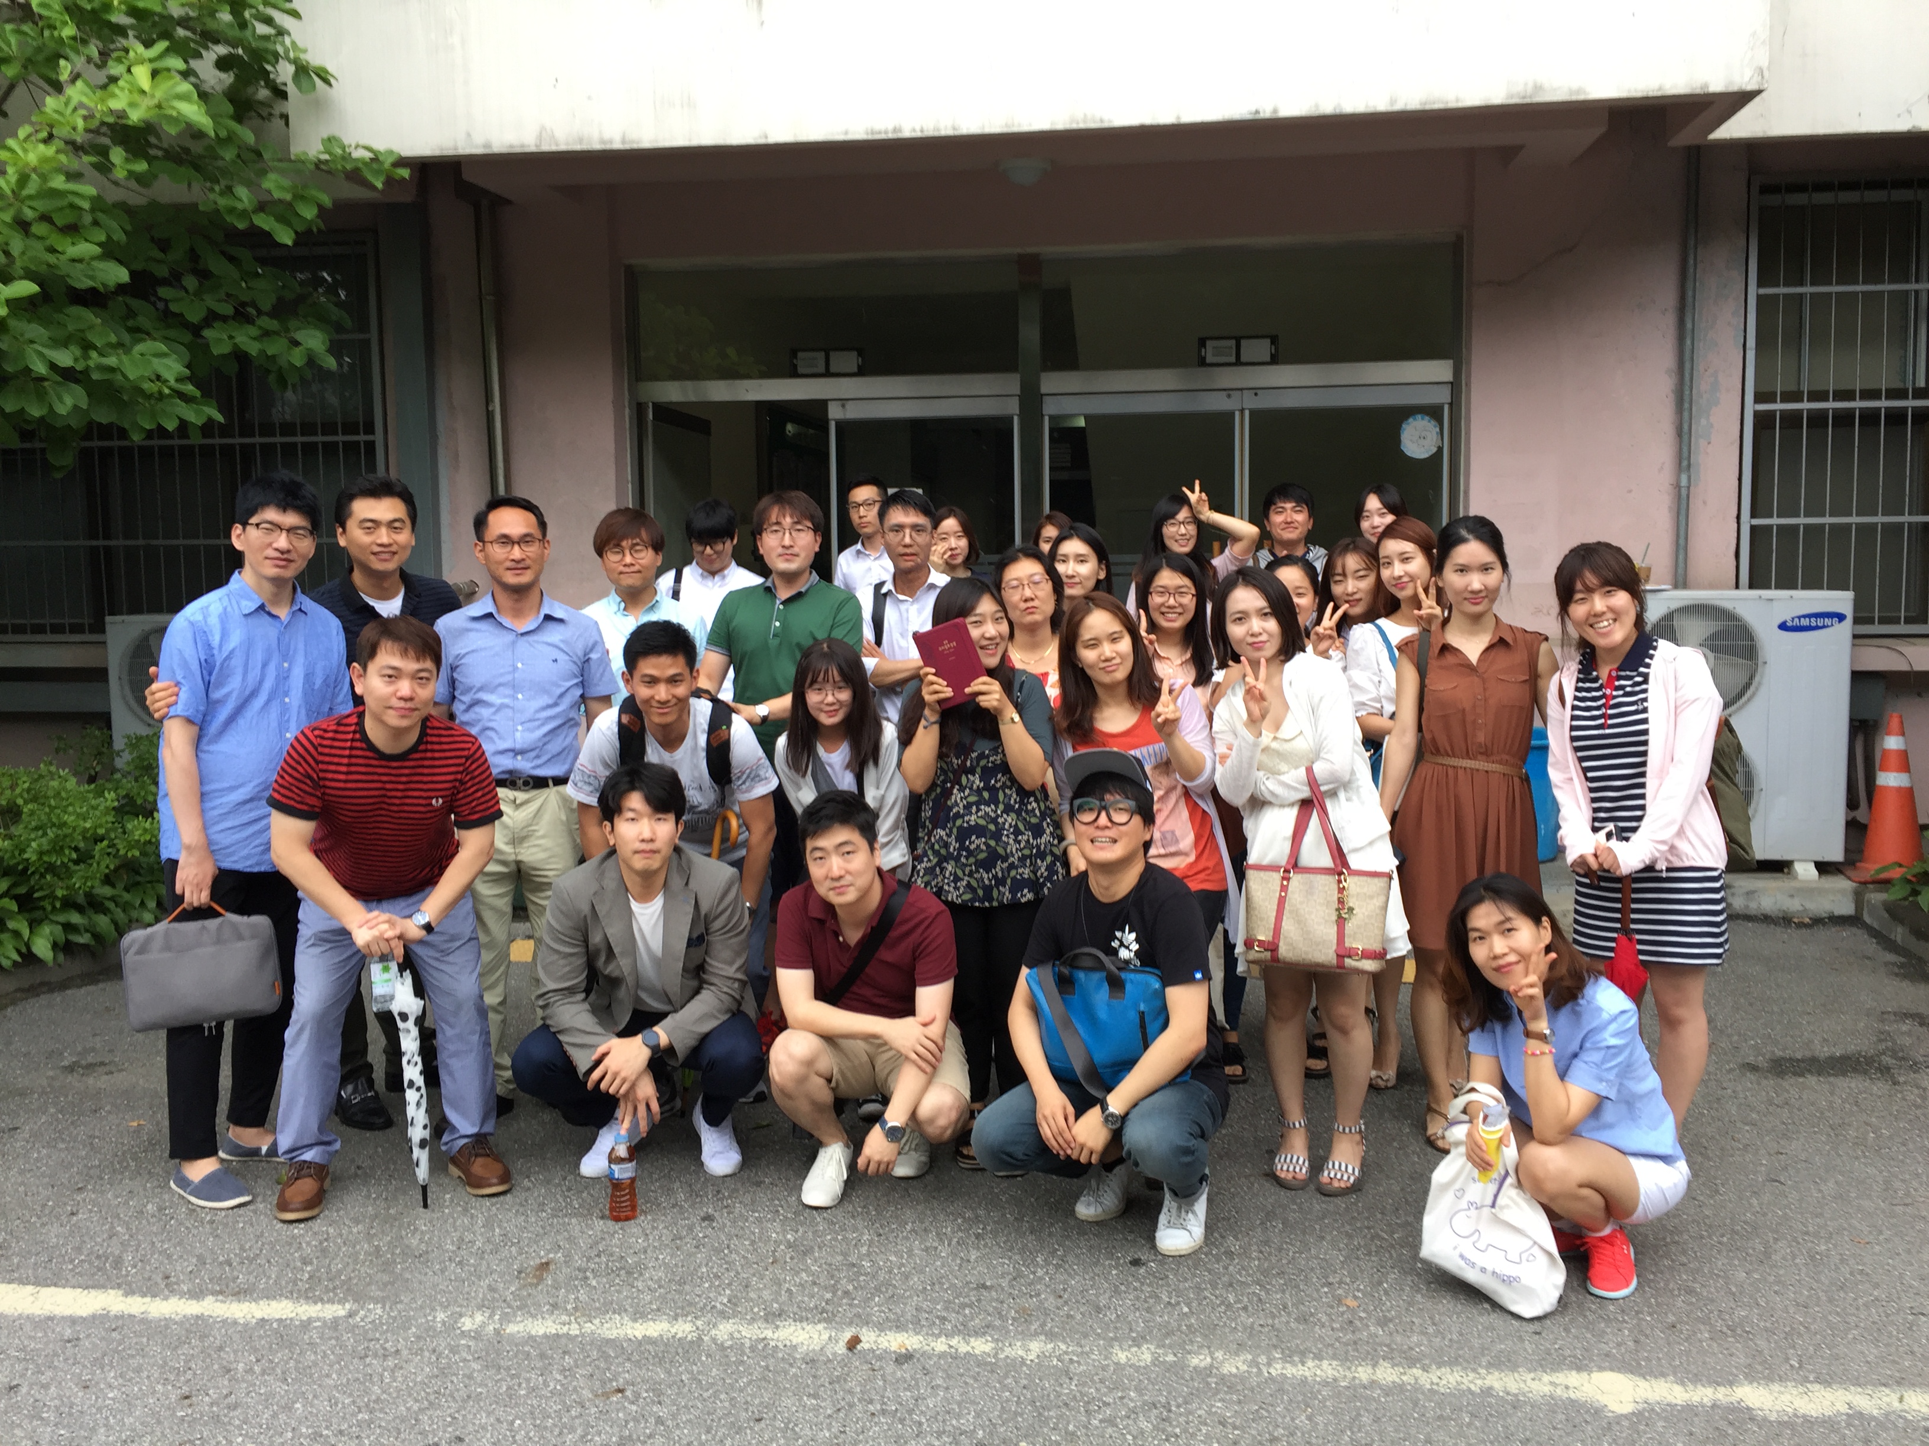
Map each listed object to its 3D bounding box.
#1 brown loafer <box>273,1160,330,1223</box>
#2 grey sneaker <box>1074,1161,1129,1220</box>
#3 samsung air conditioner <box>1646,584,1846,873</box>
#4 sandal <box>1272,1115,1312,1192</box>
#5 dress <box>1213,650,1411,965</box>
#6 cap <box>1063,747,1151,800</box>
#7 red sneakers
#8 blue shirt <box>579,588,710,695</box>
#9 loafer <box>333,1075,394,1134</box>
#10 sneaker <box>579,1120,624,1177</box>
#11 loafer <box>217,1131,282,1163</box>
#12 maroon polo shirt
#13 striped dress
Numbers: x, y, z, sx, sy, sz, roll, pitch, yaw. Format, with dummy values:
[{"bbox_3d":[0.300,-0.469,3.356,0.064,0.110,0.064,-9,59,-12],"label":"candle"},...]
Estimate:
[{"bbox_3d":[-1.605,1.108,3.943,0.112,0.115,0.290,-2,5,-13],"label":"brown loafer"},{"bbox_3d":[0.345,1.058,3.844,0.110,0.120,0.285,1,15,19],"label":"grey sneaker"},{"bbox_3d":[3.424,0.002,7.244,0.935,1.190,0.330,-1,5,1],"label":"samsung air conditioner"},{"bbox_3d":[0.813,1.062,4.013,0.093,0.115,0.240,0,5,11],"label":"sandal"},{"bbox_3d":[0.888,0.210,4.130,0.460,0.790,0.310,1,5,16],"label":"dress"},{"bbox_3d":[0.317,0.075,3.600,0.175,0.140,0.265,0,-27,14],"label":"cap"},{"bbox_3d":[1.365,1.116,3.400,0.097,0.095,0.245,1,5,24],"label":"red sneakers"},{"bbox_3d":[-0.981,-0.075,4.979,0.450,0.670,0.280,-1,5,-8],"label":"blue shirt"},{"bbox_3d":[-1.712,1.067,4.606,0.108,0.105,0.285,-4,6,-33],"label":"loafer"},{"bbox_3d":[-0.911,1.098,4.274,0.105,0.110,0.280,0,5,13],"label":"sneaker"},{"bbox_3d":[-1.819,1.103,4.250,0.262,0.075,0.098,1,5,18],"label":"loafer"},{"bbox_3d":[-0.250,0.587,4.100,0.450,0.480,0.340,-1,23,3],"label":"maroon polo shirt"},{"bbox_3d":[1.695,0.188,4.000,0.375,0.820,0.270,2,6,25],"label":"striped dress"}]

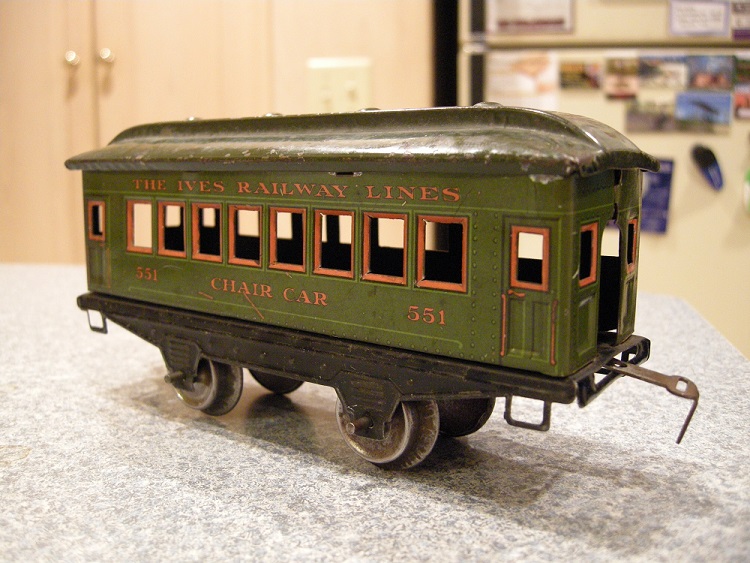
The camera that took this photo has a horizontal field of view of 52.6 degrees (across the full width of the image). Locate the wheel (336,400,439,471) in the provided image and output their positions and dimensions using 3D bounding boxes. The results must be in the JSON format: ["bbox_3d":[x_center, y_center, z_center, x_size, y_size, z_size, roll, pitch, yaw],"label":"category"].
[{"bbox_3d":[0.001,0.032,0.185,0.030,0.030,0.006,7,11,36],"label":"wheel"}]

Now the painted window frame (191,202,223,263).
[{"bbox_3d":[-0.046,-0.013,0.207,0.012,0.016,0.001,7,11,36],"label":"painted window frame"}]

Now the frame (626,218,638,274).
[{"bbox_3d":[0.059,-0.008,0.172,0.001,0.012,0.009,6,10,30],"label":"frame"}]

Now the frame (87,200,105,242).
[{"bbox_3d":[-0.087,-0.019,0.237,0.008,0.012,0.001,7,11,36],"label":"frame"}]

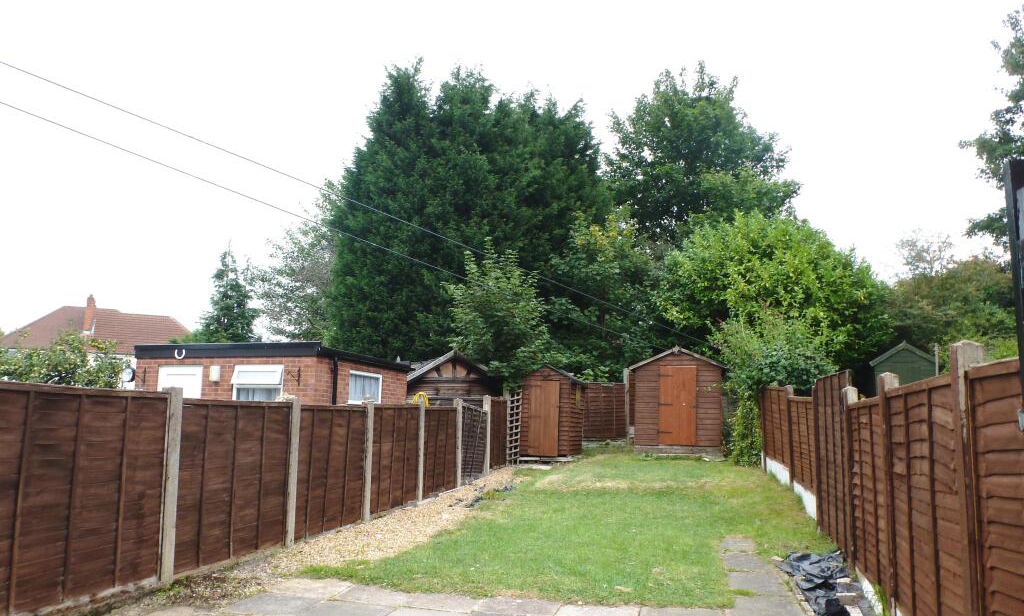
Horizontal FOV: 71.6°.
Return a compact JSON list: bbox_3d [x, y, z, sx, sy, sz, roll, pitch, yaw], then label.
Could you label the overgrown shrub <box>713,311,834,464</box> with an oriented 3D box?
[{"bbox_3d":[5.340,1.624,14.500,2.300,3.050,2.100,-1,-7,15],"label":"overgrown shrub"}]

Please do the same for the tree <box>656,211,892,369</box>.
[{"bbox_3d":[7.923,0.491,21.108,6.900,6.949,5.500,1,-7,0],"label":"tree"}]

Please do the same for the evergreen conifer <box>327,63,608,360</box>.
[{"bbox_3d":[-1.724,-2.288,25.467,9.600,13.718,7.500,1,-7,0],"label":"evergreen conifer"}]

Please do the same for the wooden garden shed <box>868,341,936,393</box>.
[{"bbox_3d":[9.682,1.911,17.586,1.680,2.050,2.000,-2,-7,24],"label":"wooden garden shed"}]

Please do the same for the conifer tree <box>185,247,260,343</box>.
[{"bbox_3d":[-11.581,1.253,28.041,3.000,7.500,3.000,1,-7,0],"label":"conifer tree"}]

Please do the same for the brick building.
[{"bbox_3d":[-4.385,1.977,13.367,3.660,2.400,3.360,-1,-7,16],"label":"brick building"}]

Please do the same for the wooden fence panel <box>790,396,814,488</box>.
[{"bbox_3d":[4.025,1.852,9.828,0.060,1.240,1.830,-1,-7,13],"label":"wooden fence panel"}]

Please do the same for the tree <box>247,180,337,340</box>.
[{"bbox_3d":[-9.481,-0.153,30.232,5.200,10.872,5.000,1,-7,0],"label":"tree"}]

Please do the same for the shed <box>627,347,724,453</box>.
[{"bbox_3d":[3.822,2.109,16.329,2.030,2.250,2.400,-1,-7,13],"label":"shed"}]

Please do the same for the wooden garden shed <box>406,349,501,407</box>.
[{"bbox_3d":[-1.285,2.400,18.390,2.550,2.500,2.500,0,-7,5],"label":"wooden garden shed"}]

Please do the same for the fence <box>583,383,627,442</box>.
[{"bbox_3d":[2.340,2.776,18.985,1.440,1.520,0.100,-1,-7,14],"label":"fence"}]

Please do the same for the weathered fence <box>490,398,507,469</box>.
[{"bbox_3d":[-0.310,2.835,16.124,0.060,1.560,1.830,-1,-7,14],"label":"weathered fence"}]

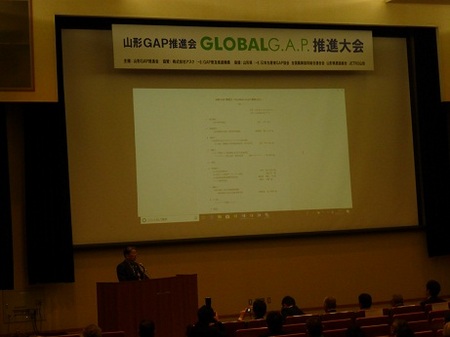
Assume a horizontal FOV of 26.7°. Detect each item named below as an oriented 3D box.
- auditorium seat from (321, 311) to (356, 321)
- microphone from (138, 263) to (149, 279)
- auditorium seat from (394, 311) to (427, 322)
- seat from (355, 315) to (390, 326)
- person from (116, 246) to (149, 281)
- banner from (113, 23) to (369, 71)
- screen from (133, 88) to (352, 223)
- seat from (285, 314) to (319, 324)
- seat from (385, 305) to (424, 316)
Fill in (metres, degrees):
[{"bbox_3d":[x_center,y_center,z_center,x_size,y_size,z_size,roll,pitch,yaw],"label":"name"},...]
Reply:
[{"bbox_3d":[1.464,2.430,13.091,0.530,0.880,0.600,-2,-4,-20],"label":"auditorium seat"},{"bbox_3d":[-1.201,1.503,13.980,0.060,0.240,0.160,0,-5,-42],"label":"microphone"},{"bbox_3d":[2.331,2.336,12.455,0.530,0.880,0.600,-2,-4,-20],"label":"auditorium seat"},{"bbox_3d":[1.818,2.361,12.265,0.530,0.880,0.600,-2,-4,-20],"label":"seat"},{"bbox_3d":[-1.337,2.019,14.212,0.500,1.700,0.380,0,-5,-42],"label":"person"},{"bbox_3d":[0.526,-2.508,19.868,5.848,0.878,0.040,-2,-4,-20],"label":"banner"},{"bbox_3d":[0.463,-0.312,19.994,4.814,2.746,0.050,-2,-4,-20],"label":"screen"},{"bbox_3d":[0.974,2.442,12.911,0.530,0.880,0.600,-2,-4,-20],"label":"seat"},{"bbox_3d":[2.488,2.389,13.469,0.530,0.880,0.600,-2,-4,-20],"label":"seat"}]

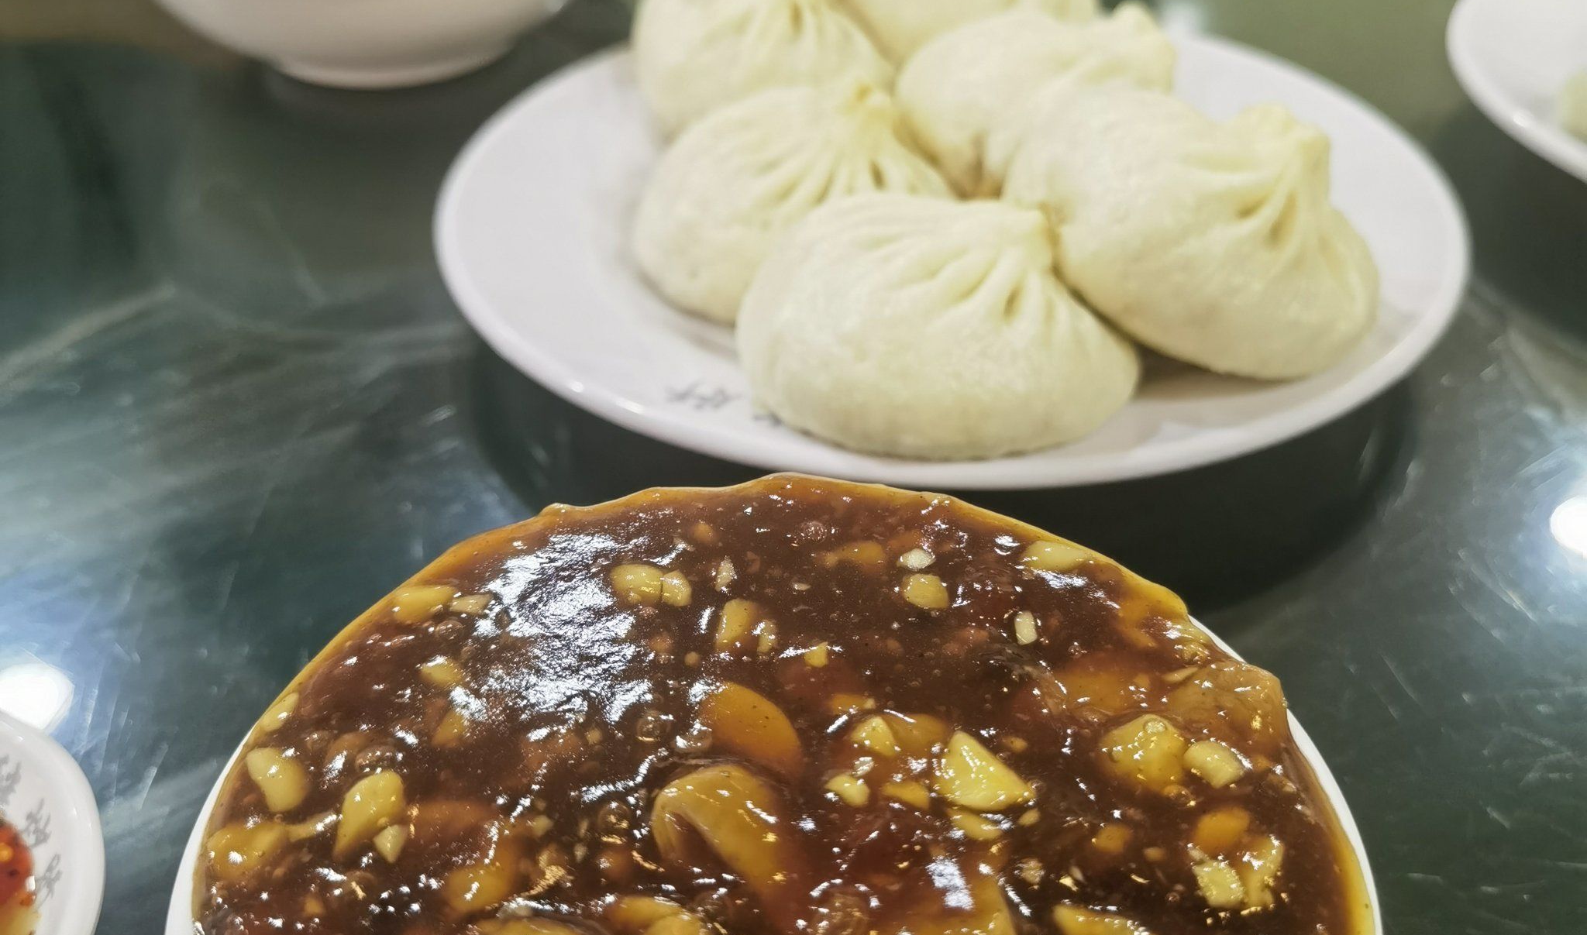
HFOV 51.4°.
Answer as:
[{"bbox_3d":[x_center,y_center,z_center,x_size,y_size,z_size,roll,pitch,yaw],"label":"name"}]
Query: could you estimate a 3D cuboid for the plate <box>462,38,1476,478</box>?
[{"bbox_3d":[0.030,-0.050,0.338,0.200,0.021,0.200,0,38,0],"label":"plate"}]

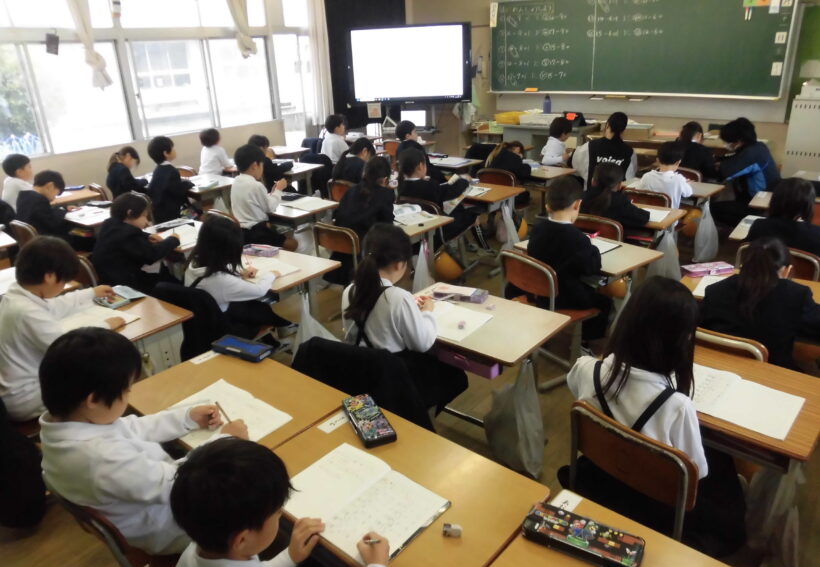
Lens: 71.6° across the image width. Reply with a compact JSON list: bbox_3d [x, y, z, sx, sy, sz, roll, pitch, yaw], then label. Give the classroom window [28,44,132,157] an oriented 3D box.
[{"bbox_3d":[-3.254,-1.866,5.664,0.060,0.990,0.830,16,28,37],"label":"classroom window"}]

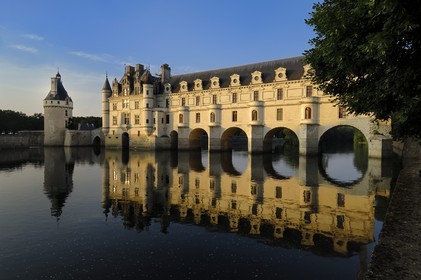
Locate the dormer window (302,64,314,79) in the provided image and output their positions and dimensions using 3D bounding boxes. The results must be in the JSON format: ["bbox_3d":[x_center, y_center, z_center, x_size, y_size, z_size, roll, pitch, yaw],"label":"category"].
[{"bbox_3d":[24.448,-16.571,60.152,2.857,3.461,2.095,1,0,30],"label":"dormer window"}]

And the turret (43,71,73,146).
[{"bbox_3d":[-62.773,-12.680,101.506,10.351,30.988,10.351,1,0,30],"label":"turret"}]

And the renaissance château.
[{"bbox_3d":[3.115,-12.194,80.172,86.043,31.115,23.812,1,0,30],"label":"renaissance château"}]

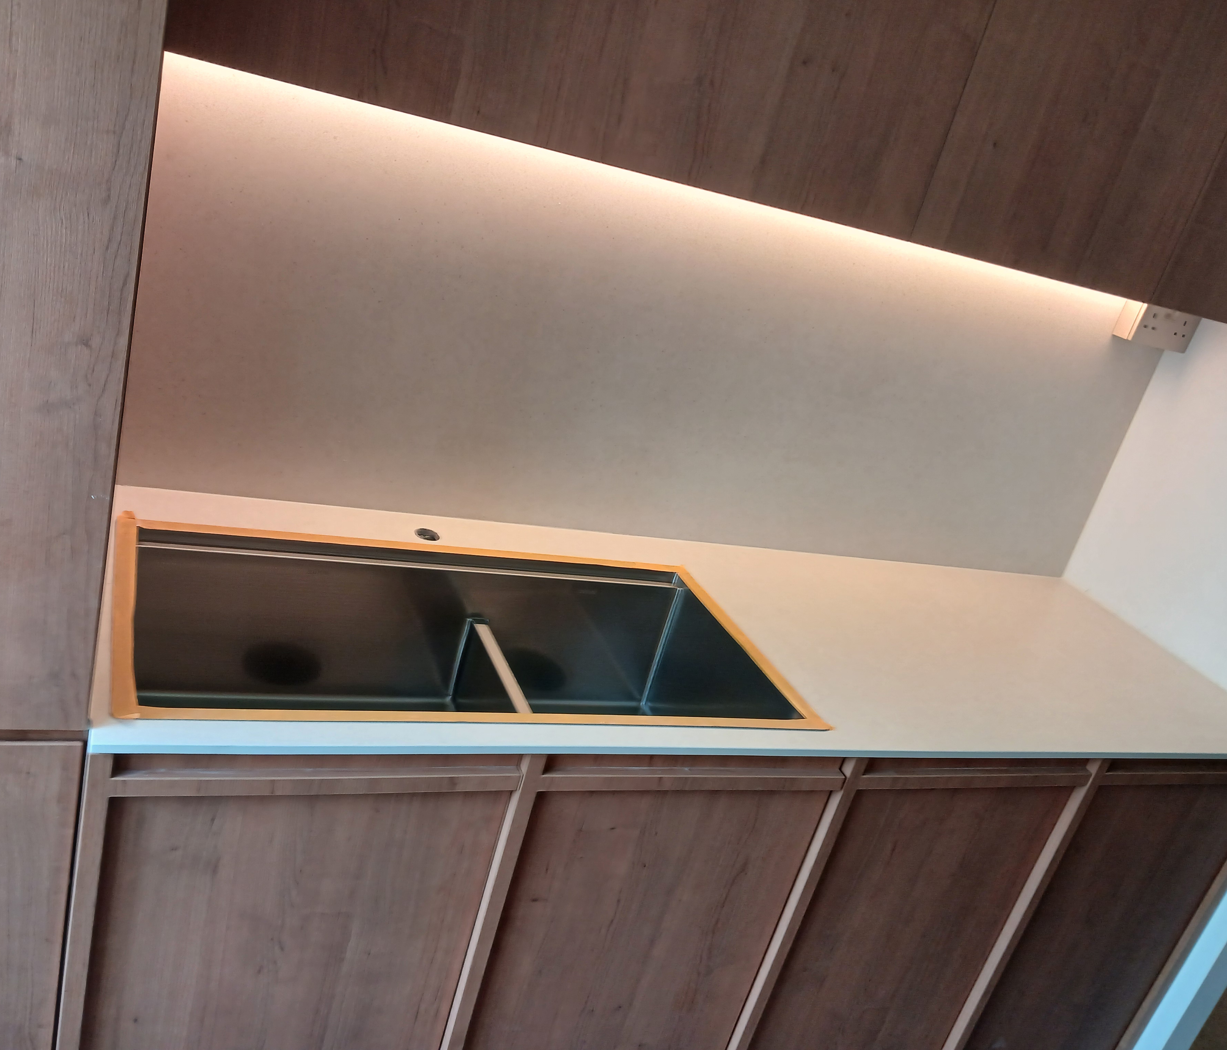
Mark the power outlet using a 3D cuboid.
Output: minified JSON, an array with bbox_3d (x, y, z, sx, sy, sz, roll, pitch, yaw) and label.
[{"bbox_3d":[1.014,-0.378,2.031,0.147,0.085,0.046,6,23,-25],"label":"power outlet"}]

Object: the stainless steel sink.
[{"bbox_3d":[-0.212,0.232,1.450,0.837,0.235,0.452,6,23,-25],"label":"stainless steel sink"}]

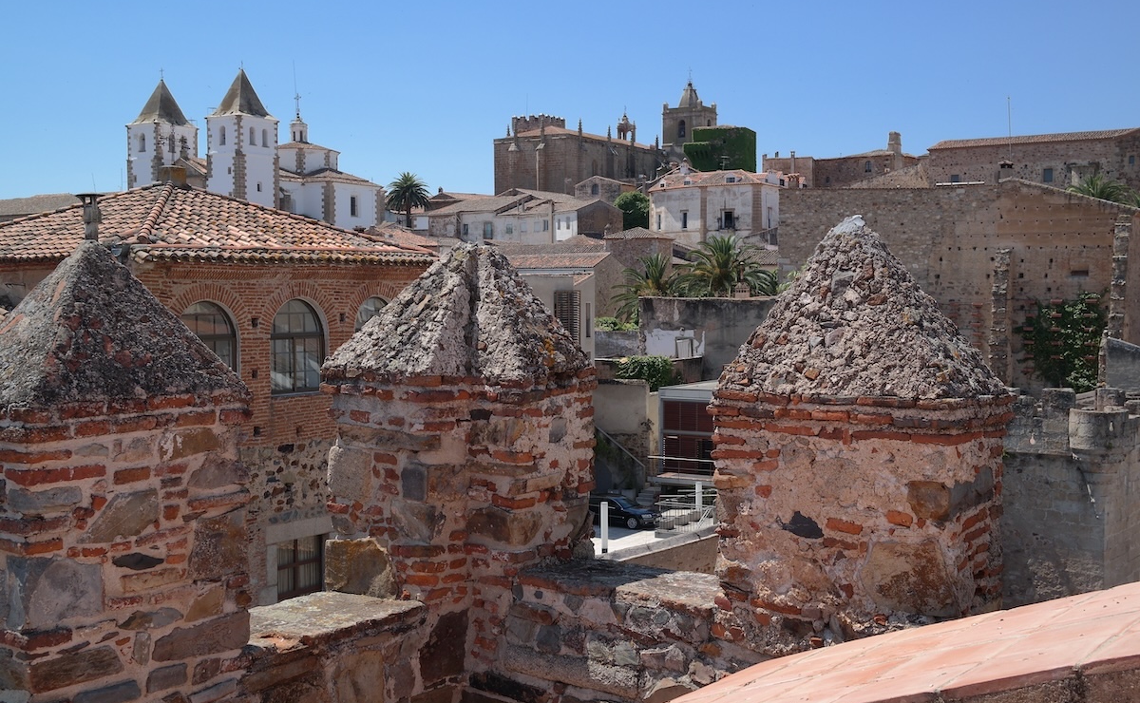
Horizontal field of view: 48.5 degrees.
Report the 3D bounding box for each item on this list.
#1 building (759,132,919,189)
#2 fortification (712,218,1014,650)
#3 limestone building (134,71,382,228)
[{"bbox_3d":[41.800,-26.715,186.529,23.000,10.297,11.500,4,6,41],"label":"building"},{"bbox_3d":[1.558,0.362,6.673,1.220,2.130,1.220,2,5,28],"label":"fortification"},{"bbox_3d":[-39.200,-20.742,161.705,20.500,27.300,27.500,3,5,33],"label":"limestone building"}]

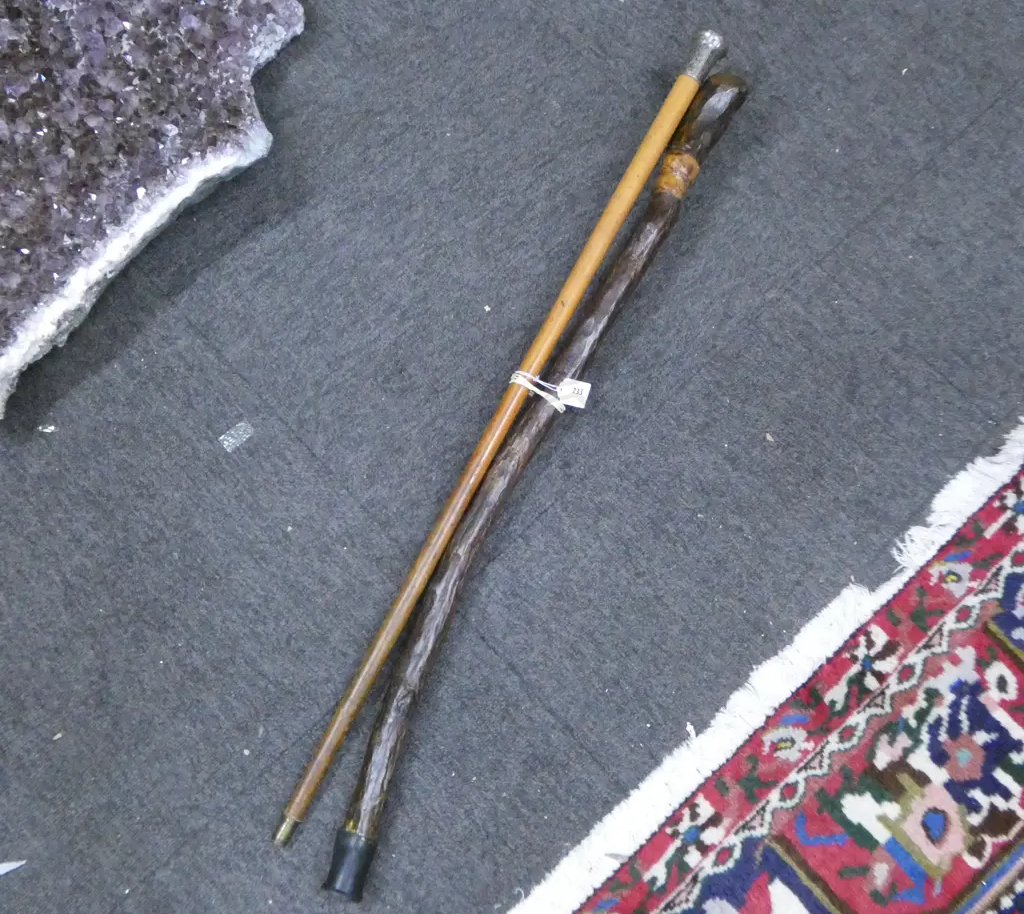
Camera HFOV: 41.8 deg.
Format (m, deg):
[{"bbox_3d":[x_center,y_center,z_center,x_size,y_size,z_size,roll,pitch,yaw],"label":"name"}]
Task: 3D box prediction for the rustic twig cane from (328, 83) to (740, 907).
[{"bbox_3d":[0.024,-0.013,1.295,0.070,0.040,0.900,24,76,10],"label":"rustic twig cane"}]

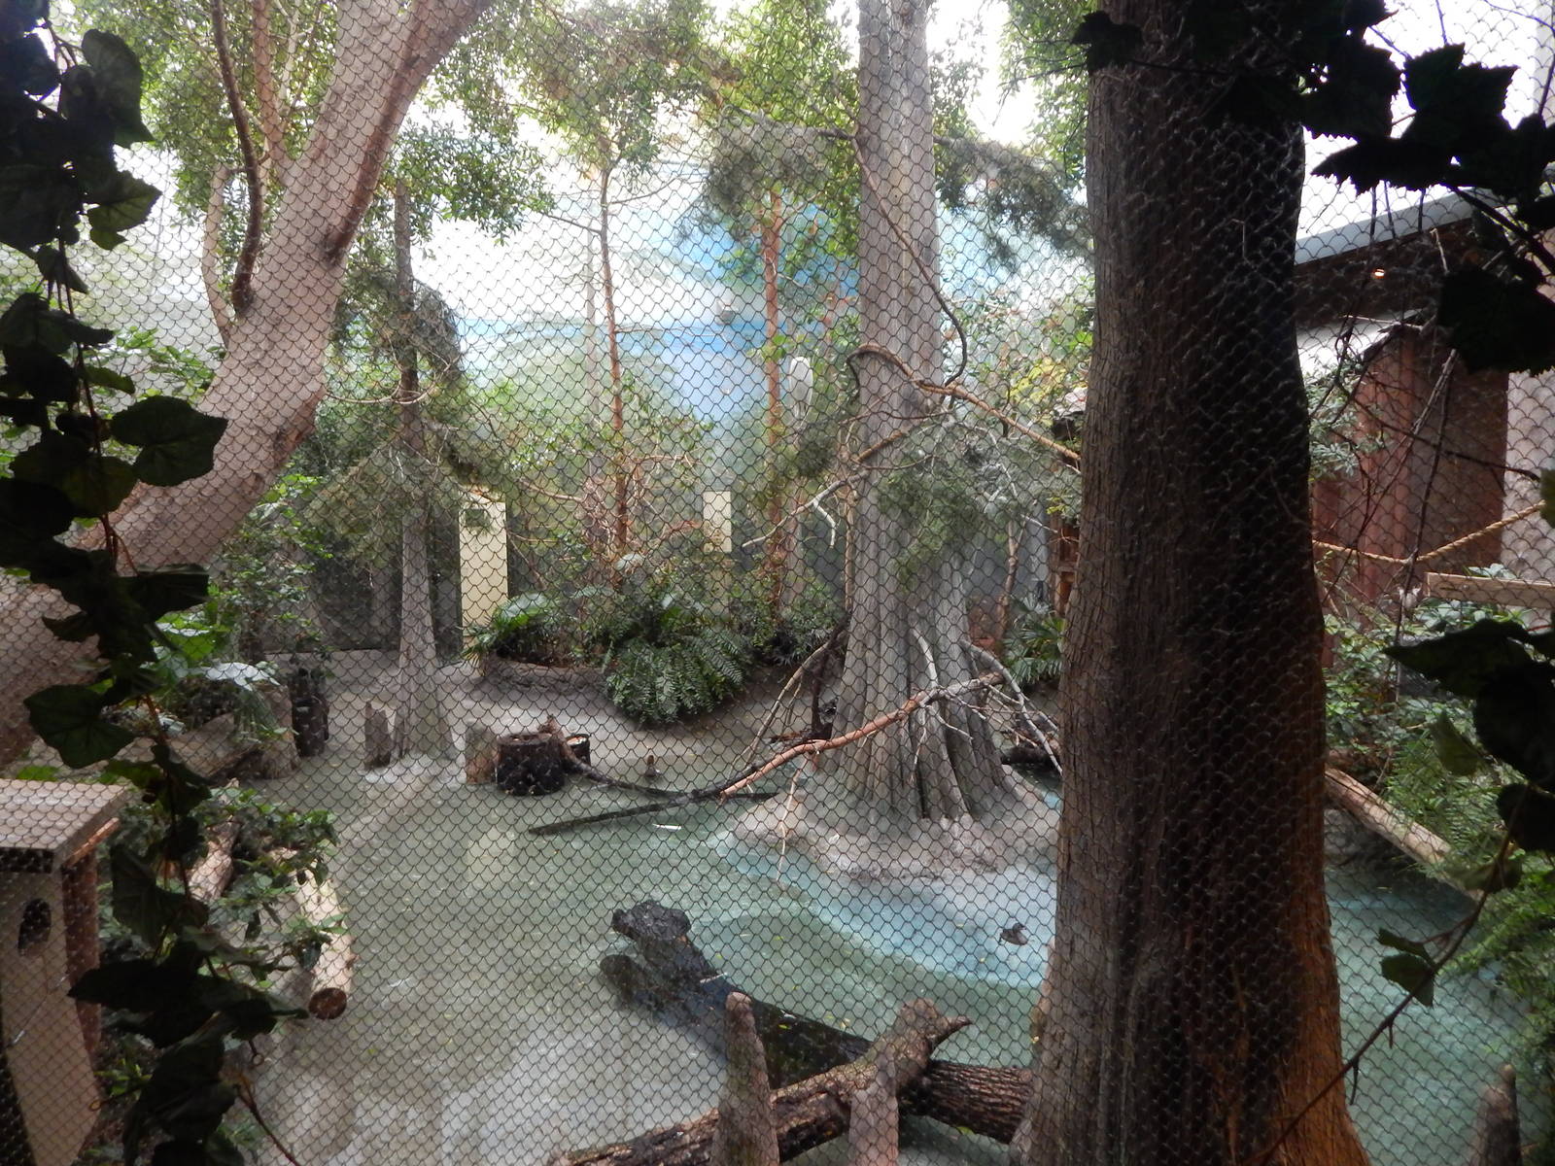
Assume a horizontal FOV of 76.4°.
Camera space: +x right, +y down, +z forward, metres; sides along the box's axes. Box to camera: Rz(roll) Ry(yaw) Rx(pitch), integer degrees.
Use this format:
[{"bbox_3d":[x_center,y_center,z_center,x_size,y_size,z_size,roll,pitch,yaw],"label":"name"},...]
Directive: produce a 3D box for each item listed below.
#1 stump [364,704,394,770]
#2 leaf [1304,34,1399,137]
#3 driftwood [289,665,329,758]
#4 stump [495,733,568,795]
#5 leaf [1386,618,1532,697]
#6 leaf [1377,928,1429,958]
[{"bbox_3d":[-4.134,1.592,10.263,0.274,0.604,0.274,0,3,0],"label":"stump"},{"bbox_3d":[0.476,-0.411,0.820,0.081,0.085,0.030,0,3,0],"label":"leaf"},{"bbox_3d":[-5.078,1.396,10.741,0.352,0.939,0.352,0,3,0],"label":"driftwood"},{"bbox_3d":[-2.352,1.722,9.471,0.643,0.438,0.643,0,3,0],"label":"stump"},{"bbox_3d":[0.565,0.061,0.820,0.121,0.066,0.050,0,3,0],"label":"leaf"},{"bbox_3d":[0.557,0.321,0.880,0.046,0.026,0.030,0,3,0],"label":"leaf"}]

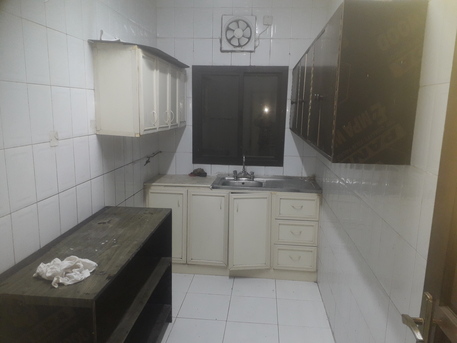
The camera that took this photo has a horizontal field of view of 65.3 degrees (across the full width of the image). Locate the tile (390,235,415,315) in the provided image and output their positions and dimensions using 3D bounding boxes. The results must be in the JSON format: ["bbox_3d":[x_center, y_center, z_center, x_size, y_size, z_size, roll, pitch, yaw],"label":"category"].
[{"bbox_3d":[0.714,0.426,1.454,0.012,0.303,0.200,2,10,5],"label":"tile"}]

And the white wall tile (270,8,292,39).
[{"bbox_3d":[0.538,-1.498,3.601,0.200,0.300,0.010,2,10,6],"label":"white wall tile"}]

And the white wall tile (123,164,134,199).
[{"bbox_3d":[-0.878,0.086,3.152,0.015,0.300,0.200,2,10,5],"label":"white wall tile"}]

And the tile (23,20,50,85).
[{"bbox_3d":[-0.982,-0.599,1.824,0.012,0.303,0.200,2,10,5],"label":"tile"}]

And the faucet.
[{"bbox_3d":[0.163,-0.026,3.670,0.220,0.276,0.190,2,10,5],"label":"faucet"}]

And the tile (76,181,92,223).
[{"bbox_3d":[-0.962,0.225,2.377,0.012,0.303,0.200,2,10,5],"label":"tile"}]

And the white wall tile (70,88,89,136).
[{"bbox_3d":[-0.946,-0.370,2.268,0.015,0.300,0.200,2,10,5],"label":"white wall tile"}]

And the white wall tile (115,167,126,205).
[{"bbox_3d":[-0.903,0.120,2.965,0.012,0.303,0.200,2,10,5],"label":"white wall tile"}]

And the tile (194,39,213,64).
[{"bbox_3d":[-0.264,-1.233,3.733,0.200,0.300,0.010,2,10,6],"label":"tile"}]

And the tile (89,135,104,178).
[{"bbox_3d":[-0.932,-0.107,2.516,0.015,0.300,0.200,2,10,5],"label":"tile"}]

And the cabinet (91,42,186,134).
[{"bbox_3d":[-0.677,-0.668,3.104,0.320,0.615,1.445,2,10,6],"label":"cabinet"}]

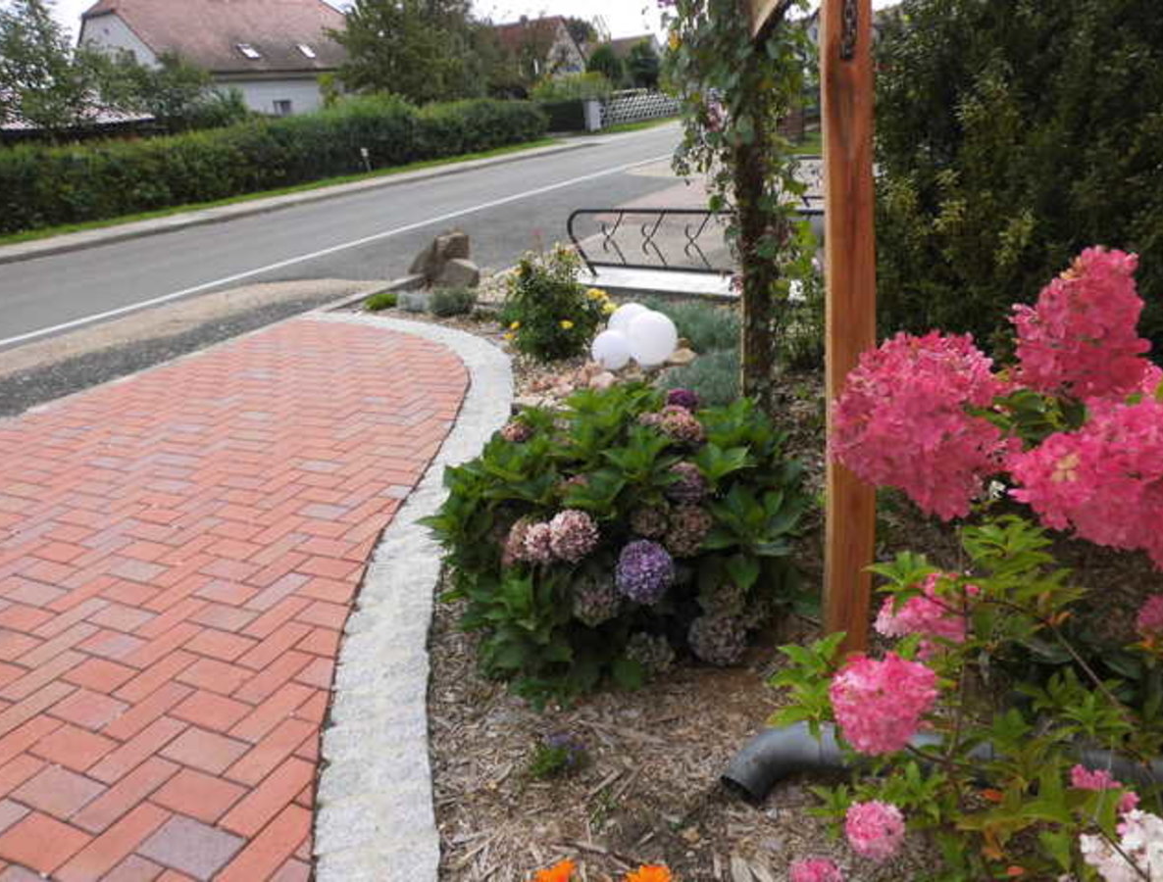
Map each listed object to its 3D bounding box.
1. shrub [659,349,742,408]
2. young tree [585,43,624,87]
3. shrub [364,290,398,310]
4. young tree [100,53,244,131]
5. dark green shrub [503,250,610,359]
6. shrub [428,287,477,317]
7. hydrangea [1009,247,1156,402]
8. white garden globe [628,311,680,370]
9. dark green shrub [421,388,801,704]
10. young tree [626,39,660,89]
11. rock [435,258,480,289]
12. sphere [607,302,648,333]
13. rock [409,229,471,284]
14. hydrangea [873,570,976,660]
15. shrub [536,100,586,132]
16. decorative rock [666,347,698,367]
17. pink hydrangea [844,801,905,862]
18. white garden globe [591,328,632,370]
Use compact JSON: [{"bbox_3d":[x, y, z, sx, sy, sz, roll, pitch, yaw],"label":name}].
[{"bbox_3d":[0.506,-0.267,3.604,0.374,0.226,0.374,-6,22,0],"label":"shrub"},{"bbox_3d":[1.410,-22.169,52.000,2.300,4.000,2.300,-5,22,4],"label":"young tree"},{"bbox_3d":[-1.446,-1.014,6.119,0.231,0.123,0.208,-6,22,0],"label":"shrub"},{"bbox_3d":[-10.179,-7.969,21.375,3.600,3.358,3.100,-6,22,0],"label":"young tree"},{"bbox_3d":[-0.140,-0.738,4.517,0.553,0.552,0.525,-6,22,0],"label":"dark green shrub"},{"bbox_3d":[-0.841,-0.901,5.500,0.320,0.190,0.280,-9,22,-7],"label":"shrub"},{"bbox_3d":[0.636,-0.149,1.080,0.165,0.185,0.160,6,25,30],"label":"hydrangea"},{"bbox_3d":[0.337,-0.511,4.200,0.268,0.268,0.268,-4,22,5],"label":"white garden globe"},{"bbox_3d":[0.070,0.175,2.080,0.920,0.580,0.840,-6,22,0],"label":"dark green shrub"},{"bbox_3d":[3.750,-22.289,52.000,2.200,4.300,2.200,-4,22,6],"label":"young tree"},{"bbox_3d":[-0.966,-1.298,6.591,0.342,0.236,0.291,-6,22,0],"label":"rock"},{"bbox_3d":[0.268,-0.589,4.420,0.258,0.258,0.258,-5,22,4],"label":"sphere"},{"bbox_3d":[-1.135,-1.454,6.765,0.465,0.430,0.395,-6,22,0],"label":"rock"},{"bbox_3d":[0.586,0.297,1.450,0.165,0.140,0.150,3,23,23],"label":"hydrangea"},{"bbox_3d":[-0.765,-12.985,34.000,2.000,1.200,1.000,6,25,27],"label":"shrub"},{"bbox_3d":[0.490,-0.419,4.216,0.168,0.075,0.143,-6,22,0],"label":"decorative rock"},{"bbox_3d":[0.428,0.569,1.238,0.088,0.088,0.085,-6,22,0],"label":"pink hydrangea"},{"bbox_3d":[0.147,-0.450,4.170,0.190,0.190,0.190,-5,22,3],"label":"white garden globe"}]

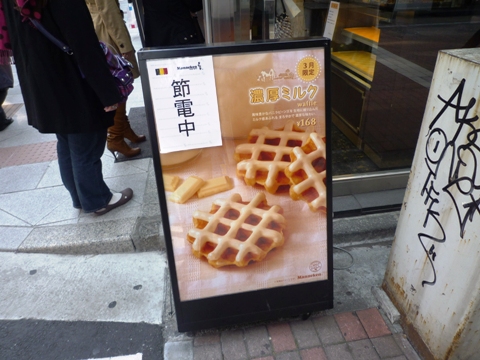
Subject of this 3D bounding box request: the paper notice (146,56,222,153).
[{"bbox_3d":[-0.179,-0.247,1.145,0.210,0.297,0.008,-7,15,-6],"label":"paper notice"}]

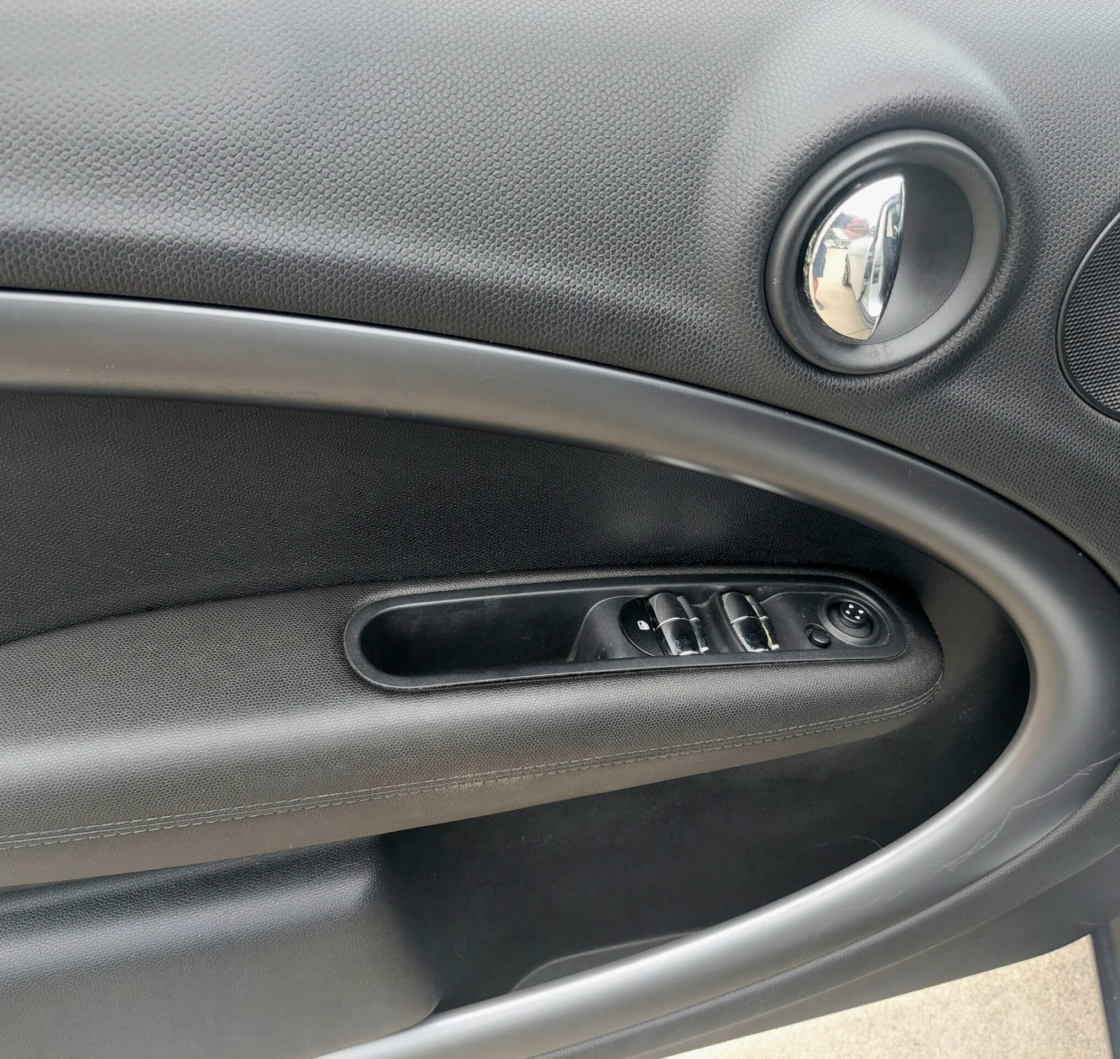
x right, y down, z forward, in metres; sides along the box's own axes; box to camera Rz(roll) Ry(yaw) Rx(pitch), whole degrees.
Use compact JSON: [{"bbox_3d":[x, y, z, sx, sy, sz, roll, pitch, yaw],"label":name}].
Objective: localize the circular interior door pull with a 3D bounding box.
[{"bbox_3d":[0.153,-0.132,0.486,0.117,0.117,0.030,-4,33,-7],"label":"circular interior door pull"}]

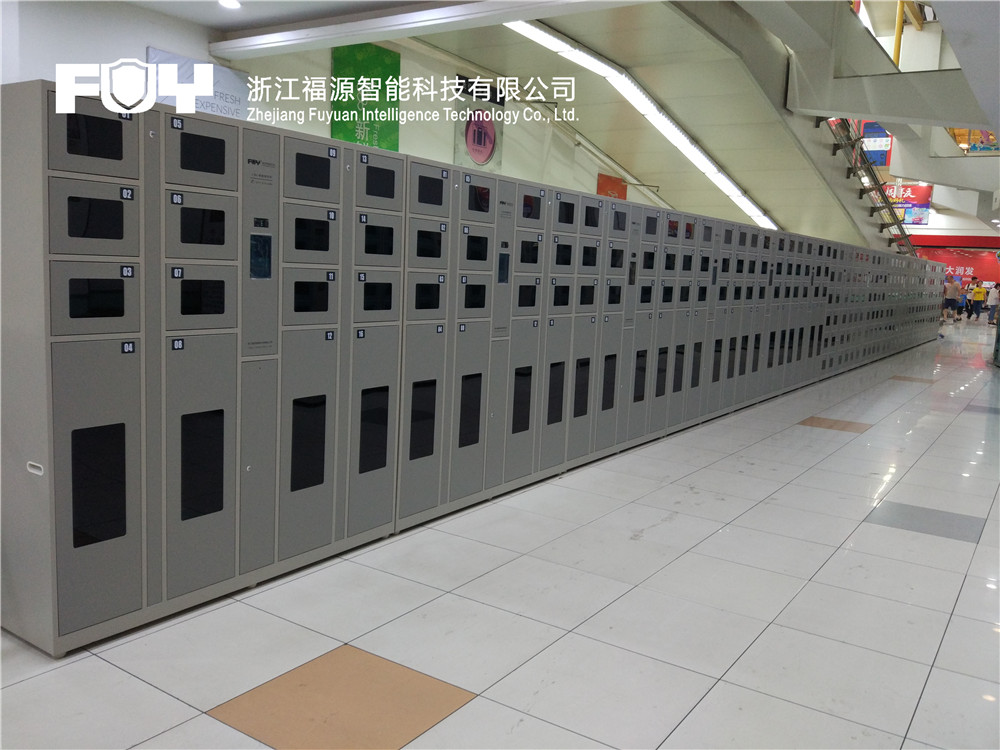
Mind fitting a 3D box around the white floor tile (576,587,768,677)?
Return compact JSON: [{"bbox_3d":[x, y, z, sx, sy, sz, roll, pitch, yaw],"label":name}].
[{"bbox_3d":[0.694,1.012,3.228,0.600,0.012,0.600,7,9,34],"label":"white floor tile"}]

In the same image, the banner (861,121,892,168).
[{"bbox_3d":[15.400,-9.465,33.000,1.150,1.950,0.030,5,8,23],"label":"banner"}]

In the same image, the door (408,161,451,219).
[{"bbox_3d":[-0.354,-0.929,4.093,0.025,0.243,0.318,7,9,34],"label":"door"}]

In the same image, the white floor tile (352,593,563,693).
[{"bbox_3d":[-0.145,0.976,3.001,0.590,0.010,0.590,8,9,34],"label":"white floor tile"}]

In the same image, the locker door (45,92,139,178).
[{"bbox_3d":[-1.343,-0.785,2.668,0.020,0.244,0.308,8,9,34],"label":"locker door"}]

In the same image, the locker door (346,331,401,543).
[{"bbox_3d":[-0.620,0.268,3.947,0.025,1.008,0.318,7,9,34],"label":"locker door"}]

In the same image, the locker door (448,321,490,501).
[{"bbox_3d":[-0.169,0.197,4.522,0.020,0.990,0.318,8,9,34],"label":"locker door"}]

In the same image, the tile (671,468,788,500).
[{"bbox_3d":[1.566,0.742,5.521,0.600,0.012,0.600,7,9,34],"label":"tile"}]

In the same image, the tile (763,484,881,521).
[{"bbox_3d":[2.059,0.811,5.174,0.600,0.012,0.600,8,9,34],"label":"tile"}]

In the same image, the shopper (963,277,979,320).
[{"bbox_3d":[19.535,-3.185,33.500,0.540,1.740,0.420,7,9,30],"label":"shopper"}]

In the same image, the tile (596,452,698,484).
[{"bbox_3d":[1.042,0.668,5.748,0.590,0.010,0.590,8,9,34],"label":"tile"}]

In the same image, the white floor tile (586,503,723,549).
[{"bbox_3d":[0.884,0.846,4.541,0.600,0.010,0.600,7,9,34],"label":"white floor tile"}]

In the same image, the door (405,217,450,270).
[{"bbox_3d":[-0.368,-0.666,4.128,0.020,0.245,0.314,7,9,34],"label":"door"}]

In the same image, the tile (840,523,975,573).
[{"bbox_3d":[2.207,0.924,4.349,0.600,0.010,0.600,7,9,34],"label":"tile"}]

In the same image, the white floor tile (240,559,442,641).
[{"bbox_3d":[-0.638,0.931,3.390,0.600,0.012,0.600,7,9,34],"label":"white floor tile"}]

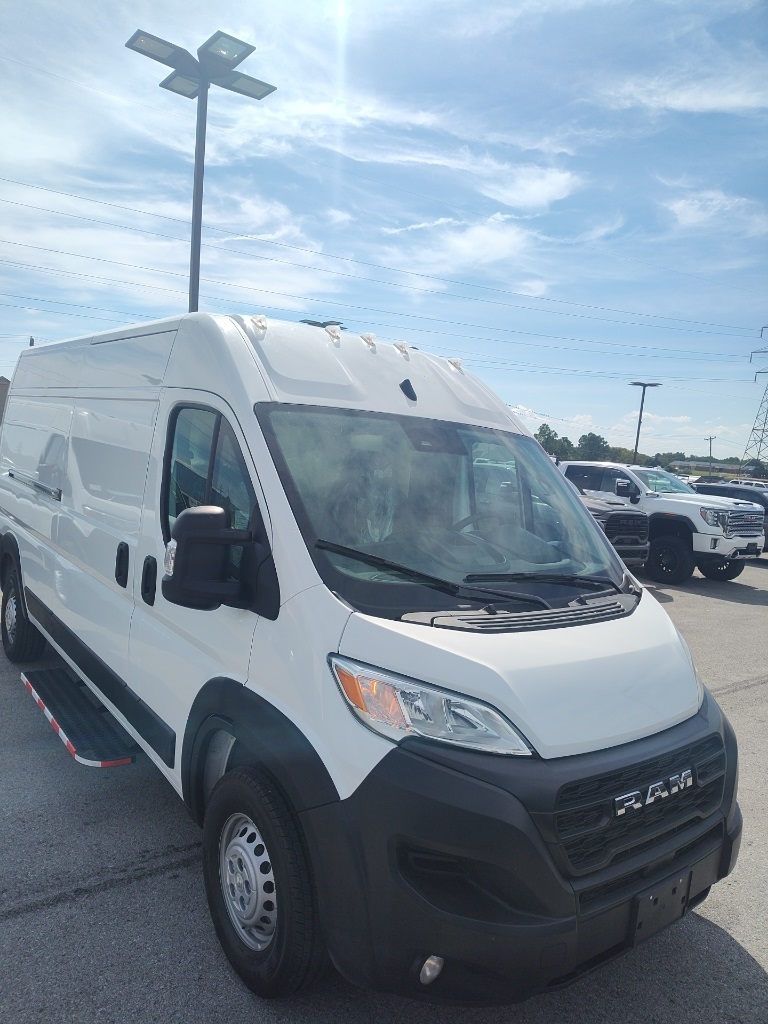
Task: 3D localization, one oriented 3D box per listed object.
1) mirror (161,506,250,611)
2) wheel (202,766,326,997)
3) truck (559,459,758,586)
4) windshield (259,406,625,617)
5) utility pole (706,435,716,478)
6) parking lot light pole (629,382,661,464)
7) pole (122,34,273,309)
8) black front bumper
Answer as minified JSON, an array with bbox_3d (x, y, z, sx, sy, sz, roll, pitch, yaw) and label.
[{"bbox_3d":[-0.653,0.175,2.542,0.340,0.400,0.220,1,7,-39],"label":"mirror"},{"bbox_3d":[-0.423,1.368,2.583,0.235,0.735,0.735,1,7,-39],"label":"wheel"},{"bbox_3d":[5.149,0.000,14.983,2.120,2.170,6.300,2,6,-29],"label":"truck"},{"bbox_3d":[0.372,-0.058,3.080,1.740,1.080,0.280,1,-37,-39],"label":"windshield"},{"bbox_3d":[61.404,-9.206,128.000,2.300,9.811,0.350,5,3,25],"label":"utility pole"},{"bbox_3d":[16.448,-4.481,44.273,2.200,7.700,2.200,1,7,-36],"label":"parking lot light pole"},{"bbox_3d":[-3.119,-3.159,10.885,2.200,7.700,2.200,1,7,-36],"label":"pole"},{"bbox_3d":[0.729,1.203,2.610,2.020,0.880,0.700,1,7,-39],"label":"black front bumper"}]

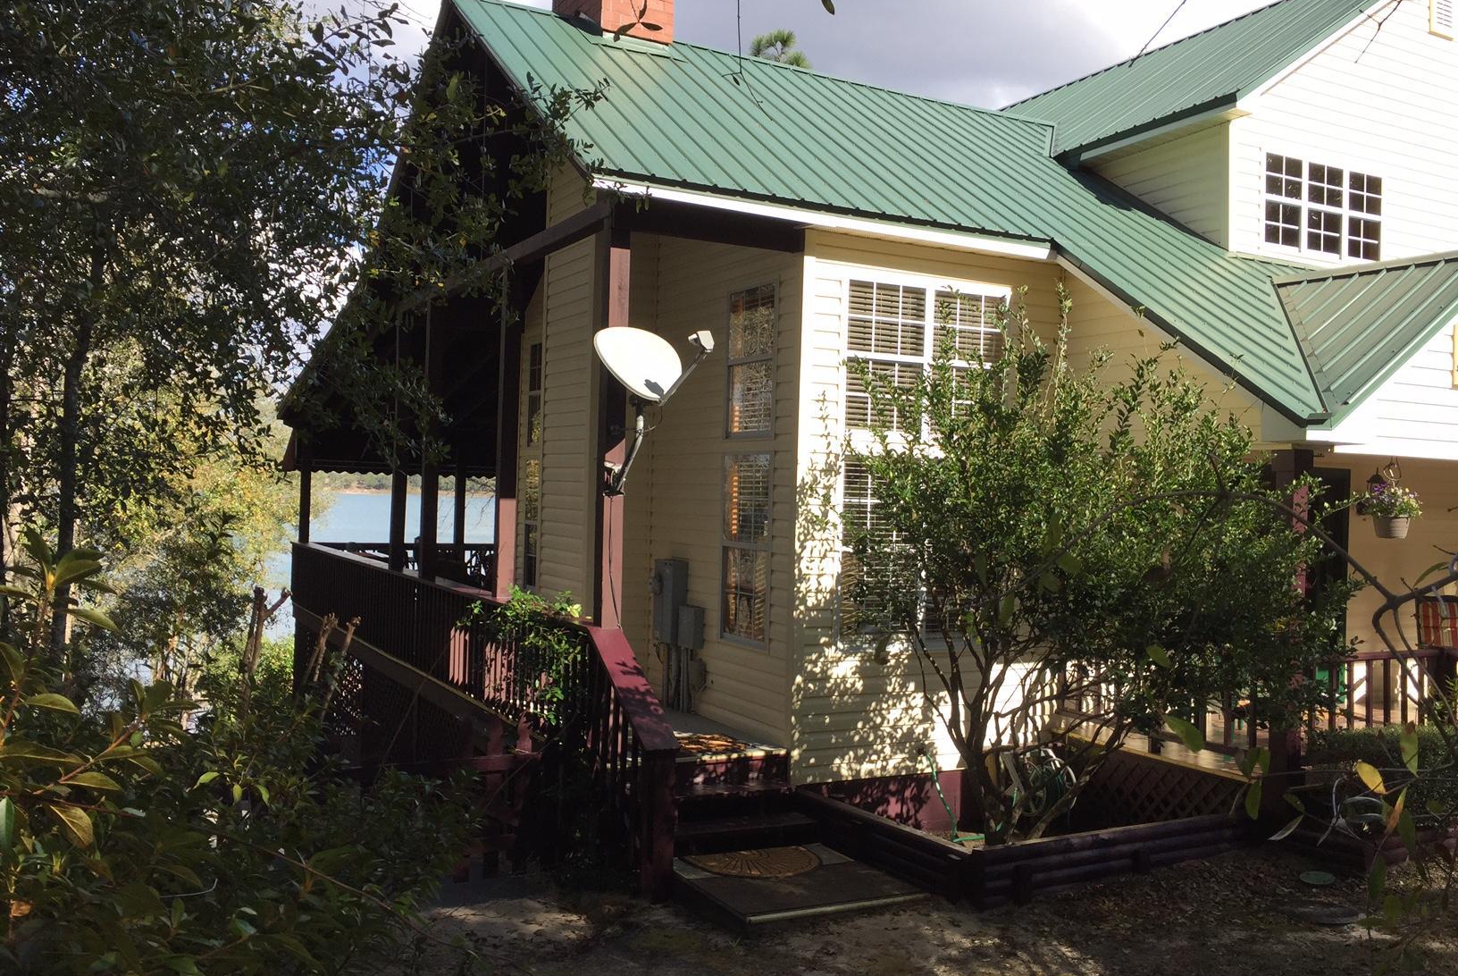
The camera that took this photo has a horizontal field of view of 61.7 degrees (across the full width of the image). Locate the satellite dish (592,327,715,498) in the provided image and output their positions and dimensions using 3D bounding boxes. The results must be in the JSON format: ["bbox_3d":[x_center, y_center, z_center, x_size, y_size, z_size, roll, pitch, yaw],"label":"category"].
[{"bbox_3d":[-0.410,-0.450,6.905,0.580,0.980,1.000,2,0,-36],"label":"satellite dish"}]

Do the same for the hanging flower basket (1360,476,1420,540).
[{"bbox_3d":[4.460,0.140,8.250,0.380,0.400,0.380,2,0,28],"label":"hanging flower basket"}]

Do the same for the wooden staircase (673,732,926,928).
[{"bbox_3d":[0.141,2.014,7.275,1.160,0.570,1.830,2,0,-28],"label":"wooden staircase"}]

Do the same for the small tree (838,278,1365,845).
[{"bbox_3d":[2.330,0.530,7.750,3.200,3.550,2.800,2,0,0],"label":"small tree"}]

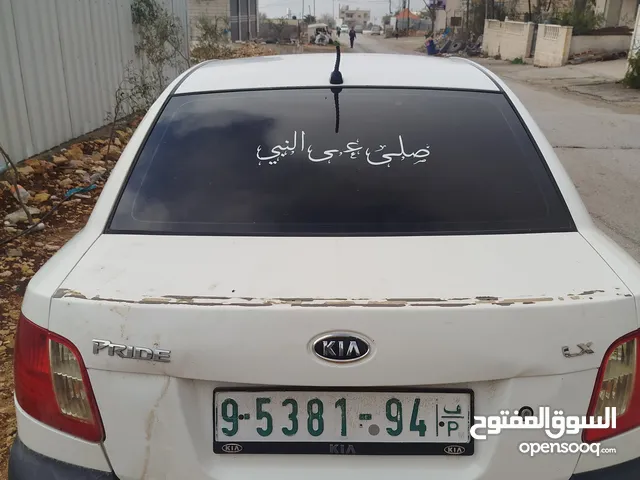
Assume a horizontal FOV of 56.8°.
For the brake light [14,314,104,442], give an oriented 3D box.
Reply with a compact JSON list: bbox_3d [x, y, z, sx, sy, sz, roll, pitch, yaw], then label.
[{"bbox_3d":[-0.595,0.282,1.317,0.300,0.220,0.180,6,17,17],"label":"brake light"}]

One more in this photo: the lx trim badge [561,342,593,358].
[{"bbox_3d":[0.527,0.225,1.205,0.068,0.025,0.008,-4,3,-10],"label":"lx trim badge"}]

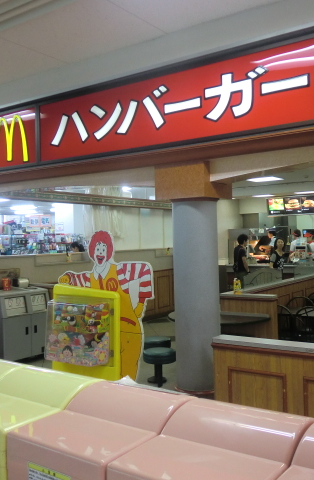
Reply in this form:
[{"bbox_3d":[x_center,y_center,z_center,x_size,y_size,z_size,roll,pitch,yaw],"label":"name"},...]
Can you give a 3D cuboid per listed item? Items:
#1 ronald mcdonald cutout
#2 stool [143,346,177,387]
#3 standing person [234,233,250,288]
[{"bbox_3d":[-0.451,0.773,4.100,1.080,1.660,0.100,-1,0,37],"label":"ronald mcdonald cutout"},{"bbox_3d":[0.025,1.401,5.294,0.370,0.380,0.370,-1,0,0],"label":"stool"},{"bbox_3d":[1.712,0.716,9.700,0.320,1.670,0.460,-1,0,-30],"label":"standing person"}]

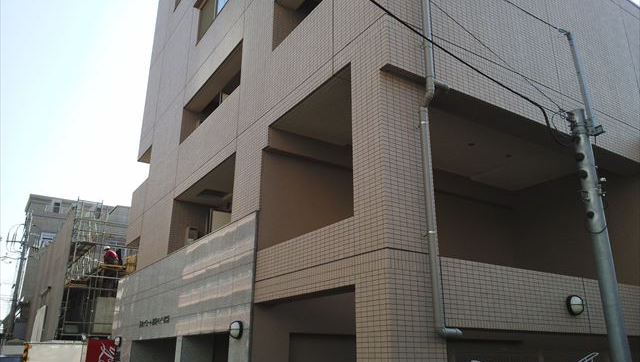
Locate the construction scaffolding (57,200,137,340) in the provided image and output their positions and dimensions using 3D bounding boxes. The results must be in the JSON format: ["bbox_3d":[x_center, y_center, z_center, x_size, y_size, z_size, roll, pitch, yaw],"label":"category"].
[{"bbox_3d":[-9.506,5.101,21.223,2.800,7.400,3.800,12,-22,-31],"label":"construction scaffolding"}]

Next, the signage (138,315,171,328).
[{"bbox_3d":[-3.759,3.198,11.273,0.040,0.155,2.423,12,-22,-31],"label":"signage"}]

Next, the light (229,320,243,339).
[{"bbox_3d":[-1.241,2.227,7.436,0.110,0.265,0.265,12,-22,-31],"label":"light"}]

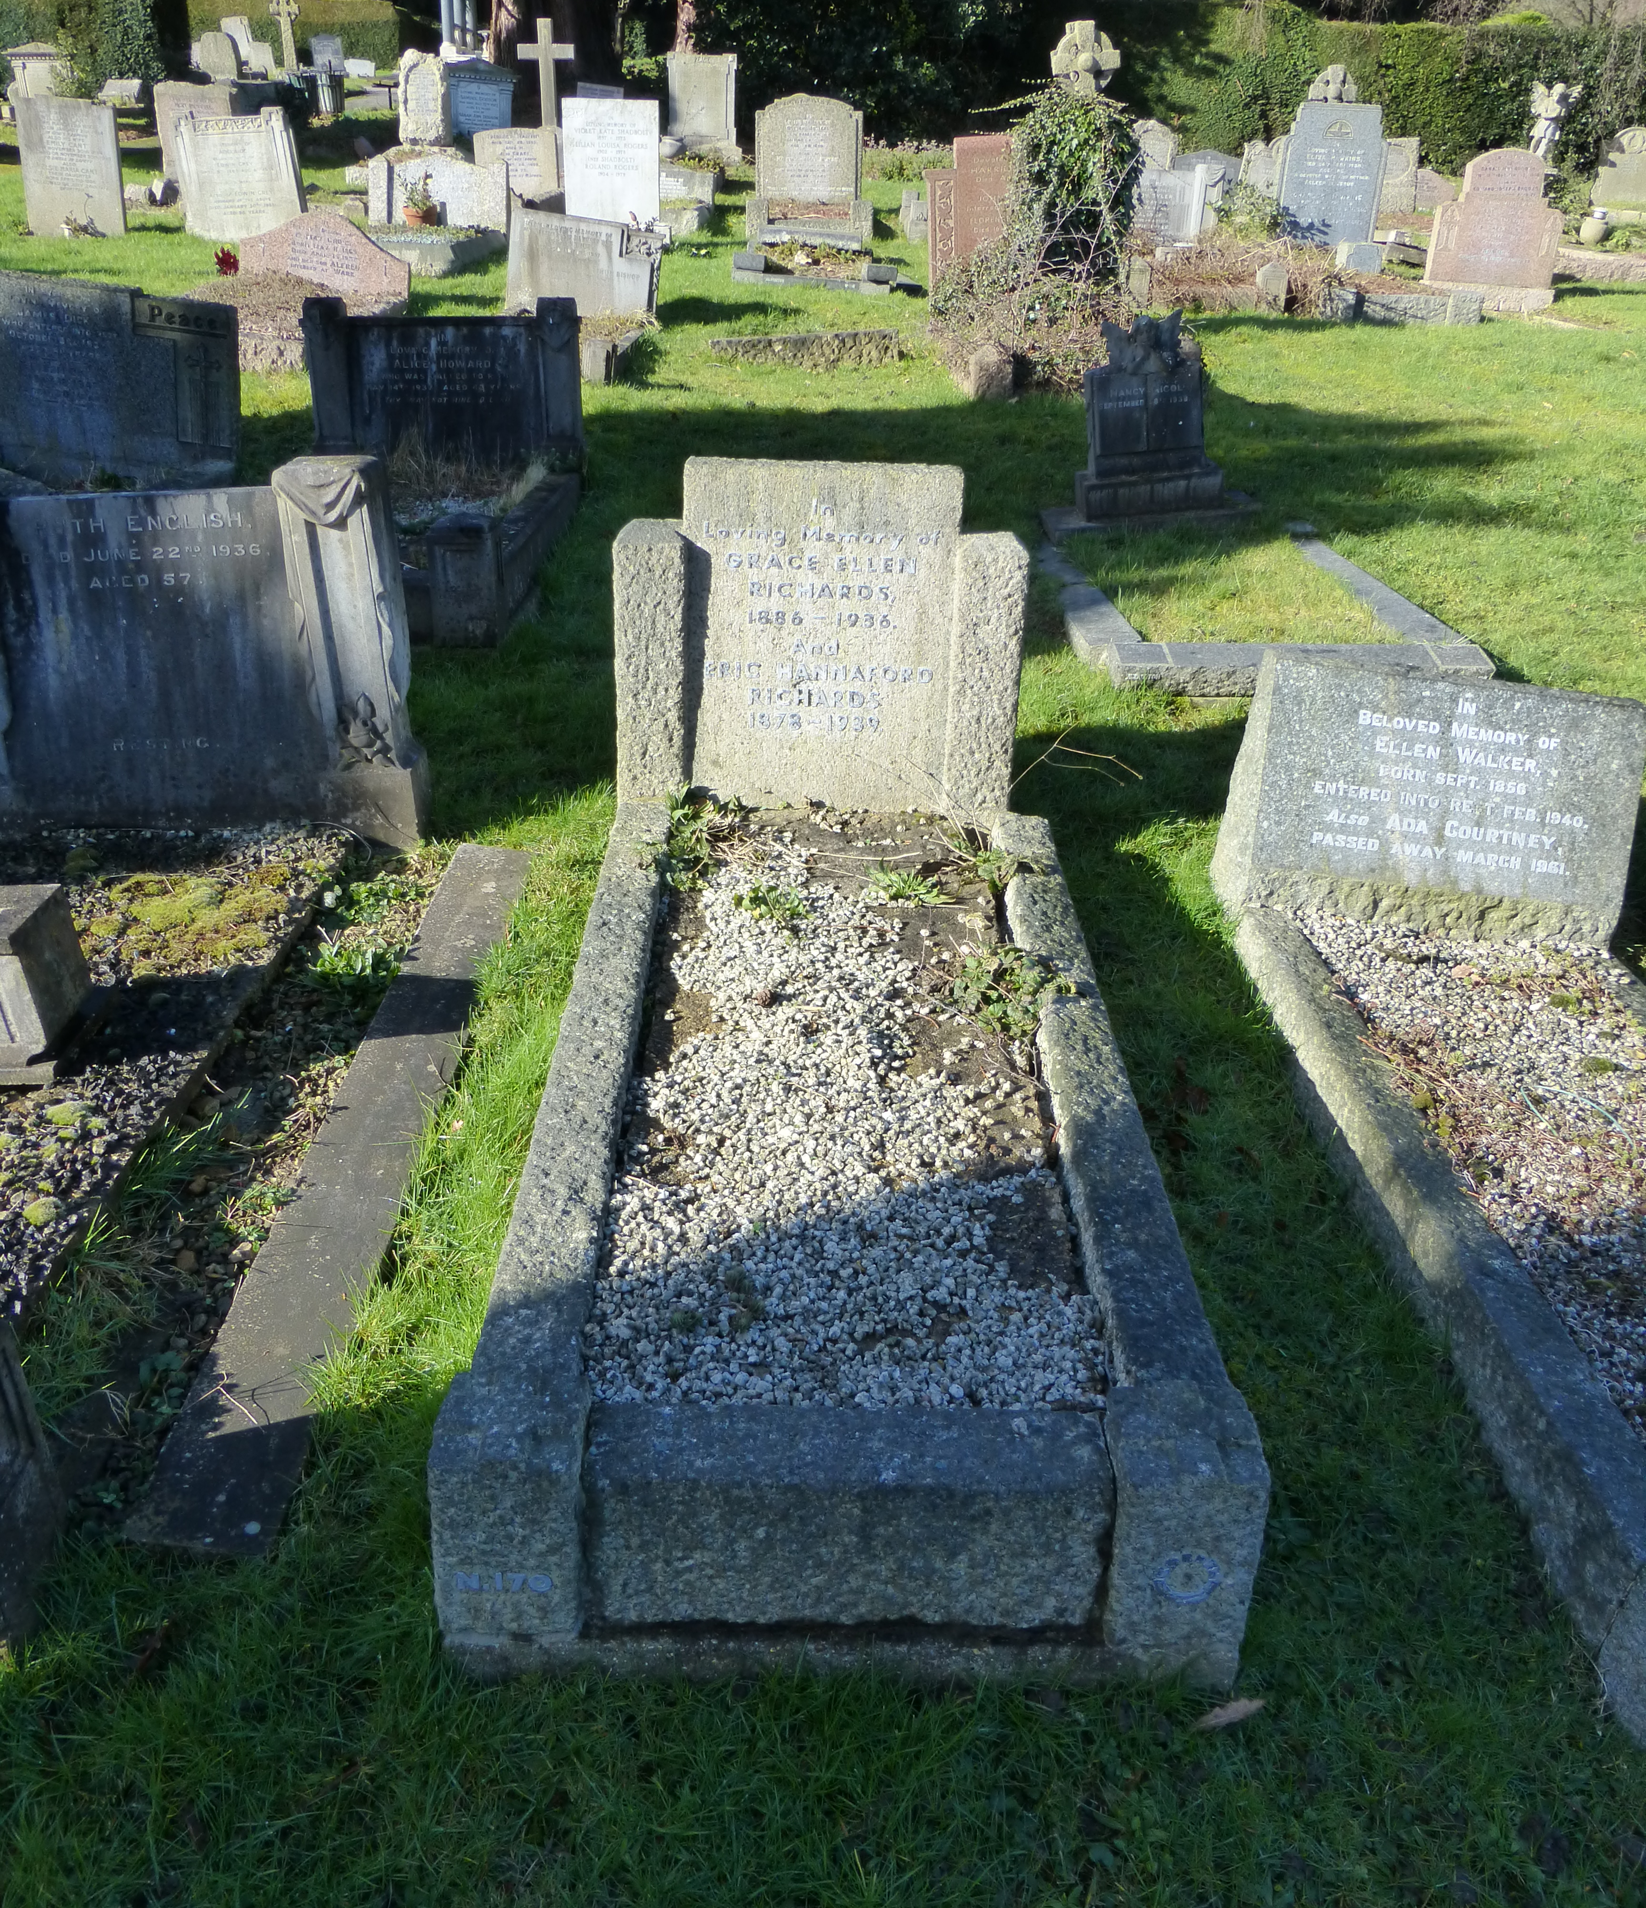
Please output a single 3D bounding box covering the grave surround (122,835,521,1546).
[{"bbox_3d":[-0.716,0.274,2.662,0.165,0.110,1.850,1,30,0],"label":"grave surround"}]

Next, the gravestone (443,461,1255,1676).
[{"bbox_3d":[0.024,-0.041,2.285,0.864,0.958,1.776,1,30,-1],"label":"gravestone"}]

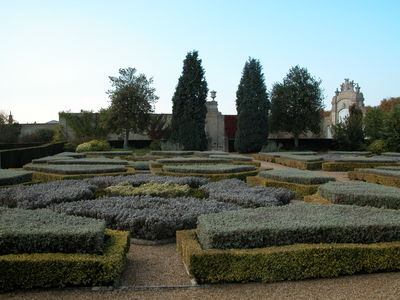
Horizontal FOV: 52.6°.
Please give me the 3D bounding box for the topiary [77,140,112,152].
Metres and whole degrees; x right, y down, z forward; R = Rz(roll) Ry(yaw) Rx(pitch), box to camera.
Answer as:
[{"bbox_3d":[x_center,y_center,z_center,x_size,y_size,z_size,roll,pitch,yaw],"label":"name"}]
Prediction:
[{"bbox_3d":[-10.300,-0.320,39.300,3.300,1.250,2.400,0,2,0],"label":"topiary"}]

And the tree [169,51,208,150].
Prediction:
[{"bbox_3d":[-1.170,-4.900,40.800,3.900,10.300,3.900,0,2,0],"label":"tree"}]

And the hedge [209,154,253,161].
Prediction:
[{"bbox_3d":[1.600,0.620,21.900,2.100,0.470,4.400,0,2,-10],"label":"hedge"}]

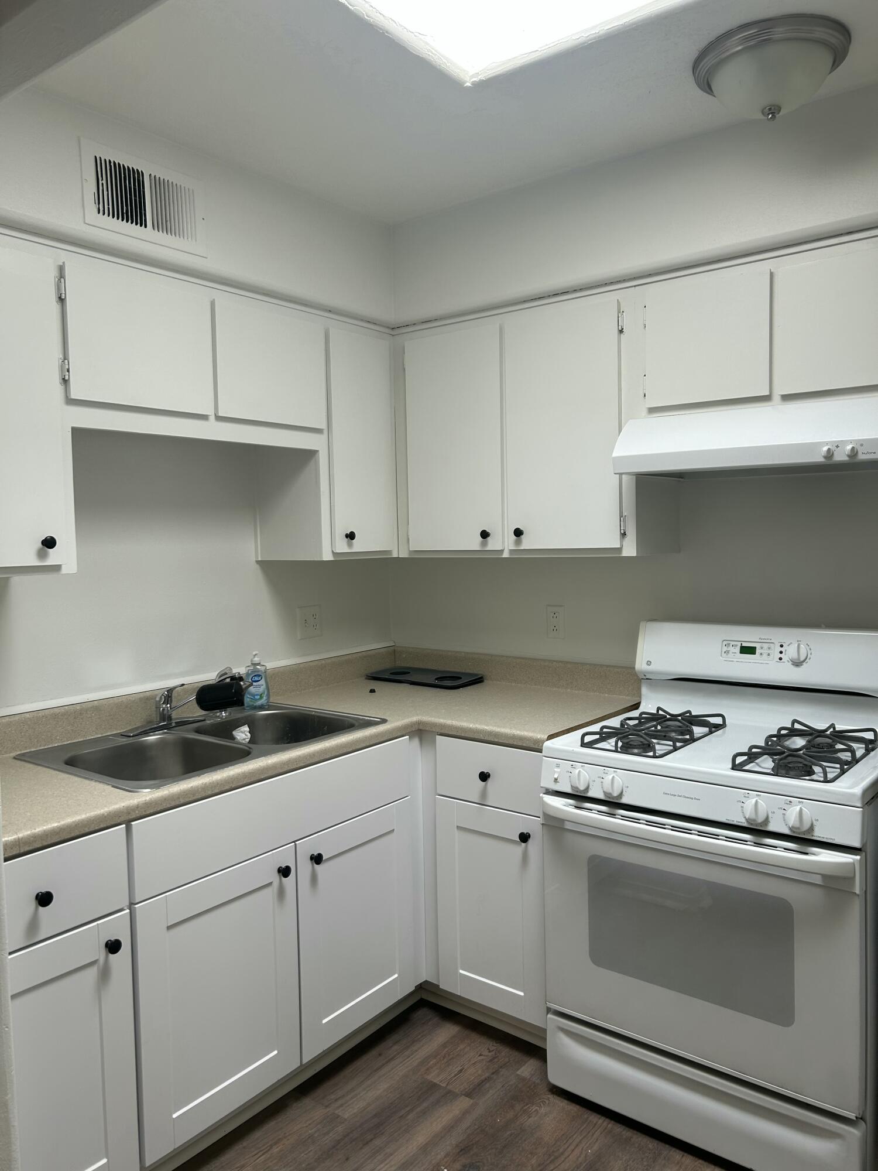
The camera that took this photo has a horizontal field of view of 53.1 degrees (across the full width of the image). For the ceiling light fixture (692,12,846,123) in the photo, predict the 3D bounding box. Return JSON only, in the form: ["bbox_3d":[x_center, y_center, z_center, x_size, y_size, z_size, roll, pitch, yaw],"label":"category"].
[{"bbox_3d":[0.722,-1.090,1.929,0.322,0.138,0.322,1,4,38],"label":"ceiling light fixture"}]

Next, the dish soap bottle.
[{"bbox_3d":[-0.583,0.302,2.802,0.078,0.181,0.047,-2,4,-8],"label":"dish soap bottle"}]

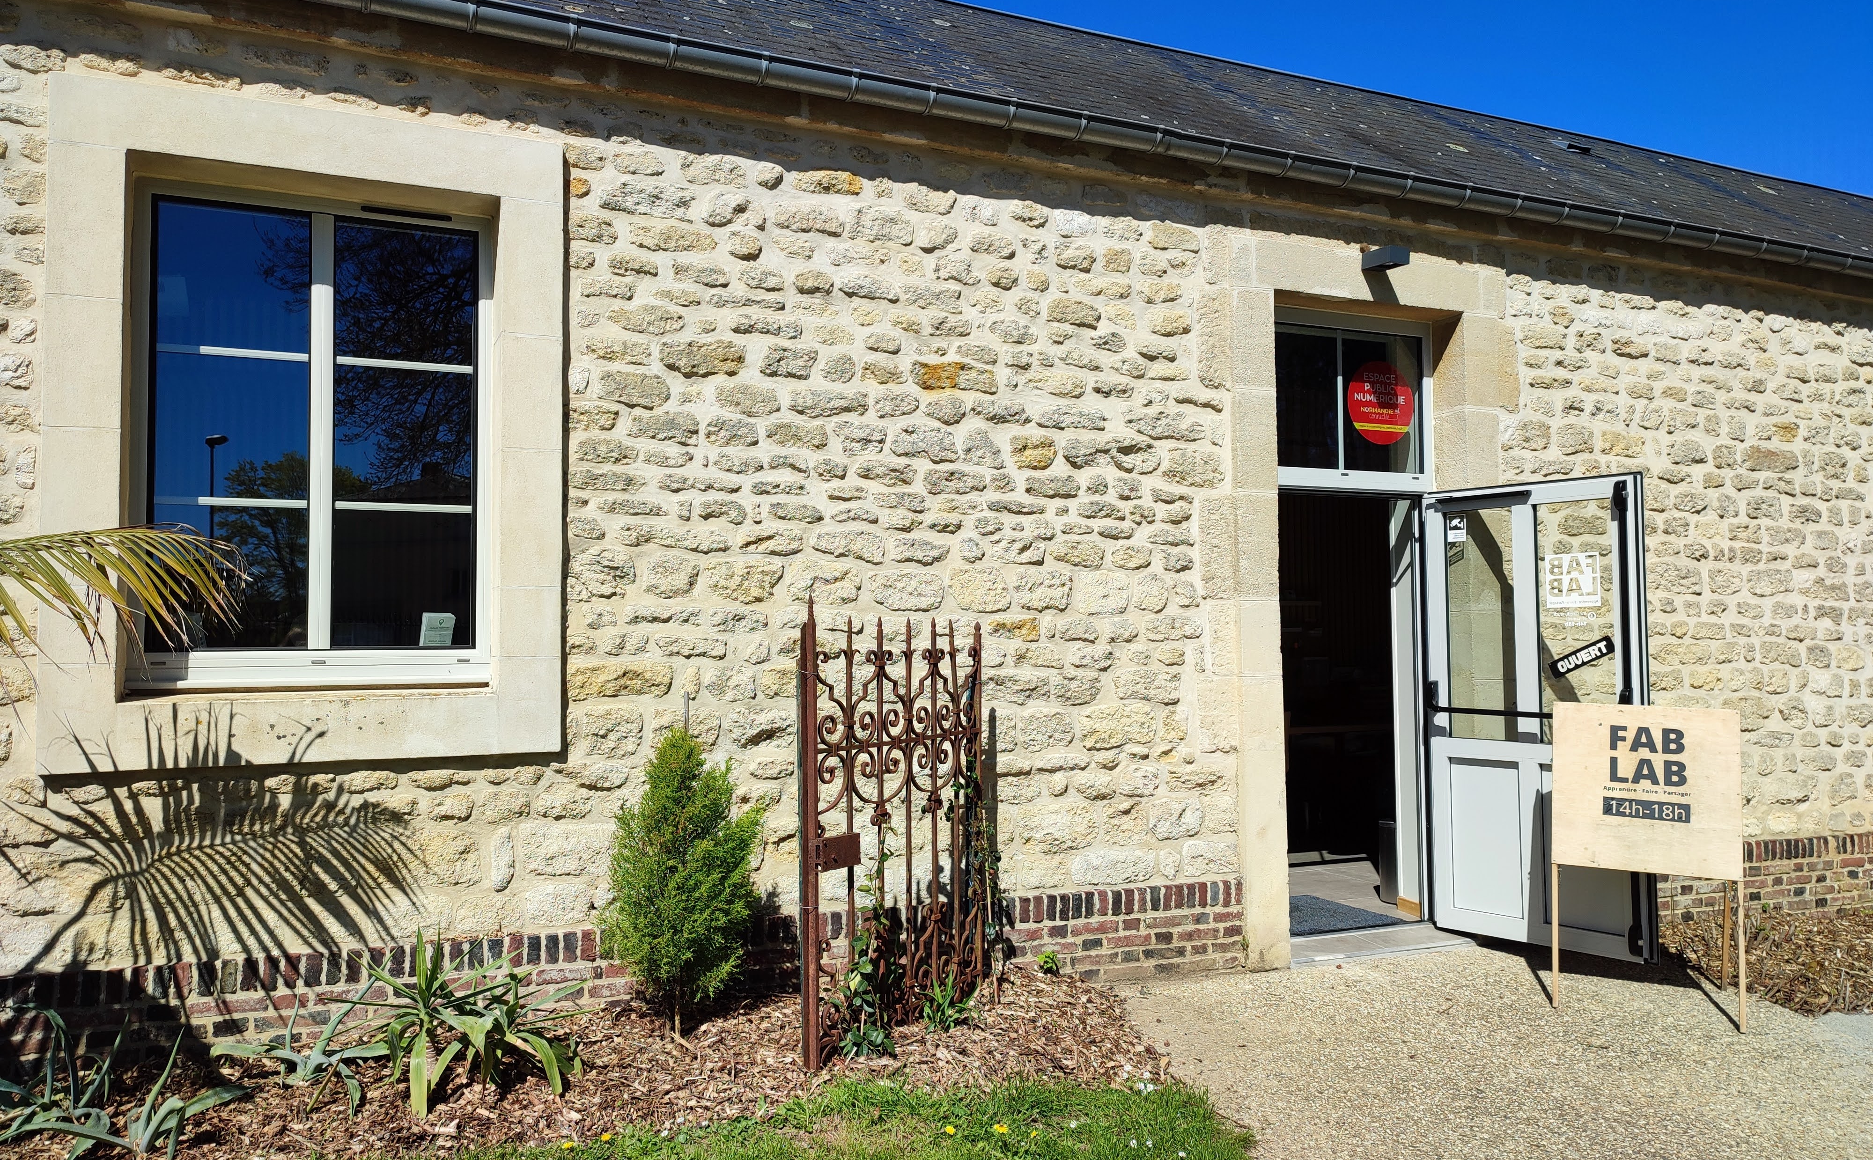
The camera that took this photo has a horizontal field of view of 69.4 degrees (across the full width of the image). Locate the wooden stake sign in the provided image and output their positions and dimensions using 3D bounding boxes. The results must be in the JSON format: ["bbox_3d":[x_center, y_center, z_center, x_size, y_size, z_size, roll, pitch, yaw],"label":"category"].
[{"bbox_3d":[2.847,1.094,5.446,0.640,1.190,0.570,-2,-3,26],"label":"wooden stake sign"}]

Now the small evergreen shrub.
[{"bbox_3d":[-0.836,0.981,4.436,0.510,0.970,0.480,1,-3,-24],"label":"small evergreen shrub"}]

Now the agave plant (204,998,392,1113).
[{"bbox_3d":[-1.823,1.341,3.889,0.490,0.280,0.430,1,-3,-24],"label":"agave plant"}]

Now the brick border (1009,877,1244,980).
[{"bbox_3d":[0.786,1.471,5.599,1.160,0.410,0.110,1,-3,-24],"label":"brick border"}]

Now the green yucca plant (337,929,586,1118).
[{"bbox_3d":[-1.409,1.278,4.001,0.690,0.430,0.550,1,-3,-24],"label":"green yucca plant"}]

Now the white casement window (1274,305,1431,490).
[{"bbox_3d":[1.948,-0.836,6.451,1.040,0.850,0.080,1,-3,-24],"label":"white casement window"}]

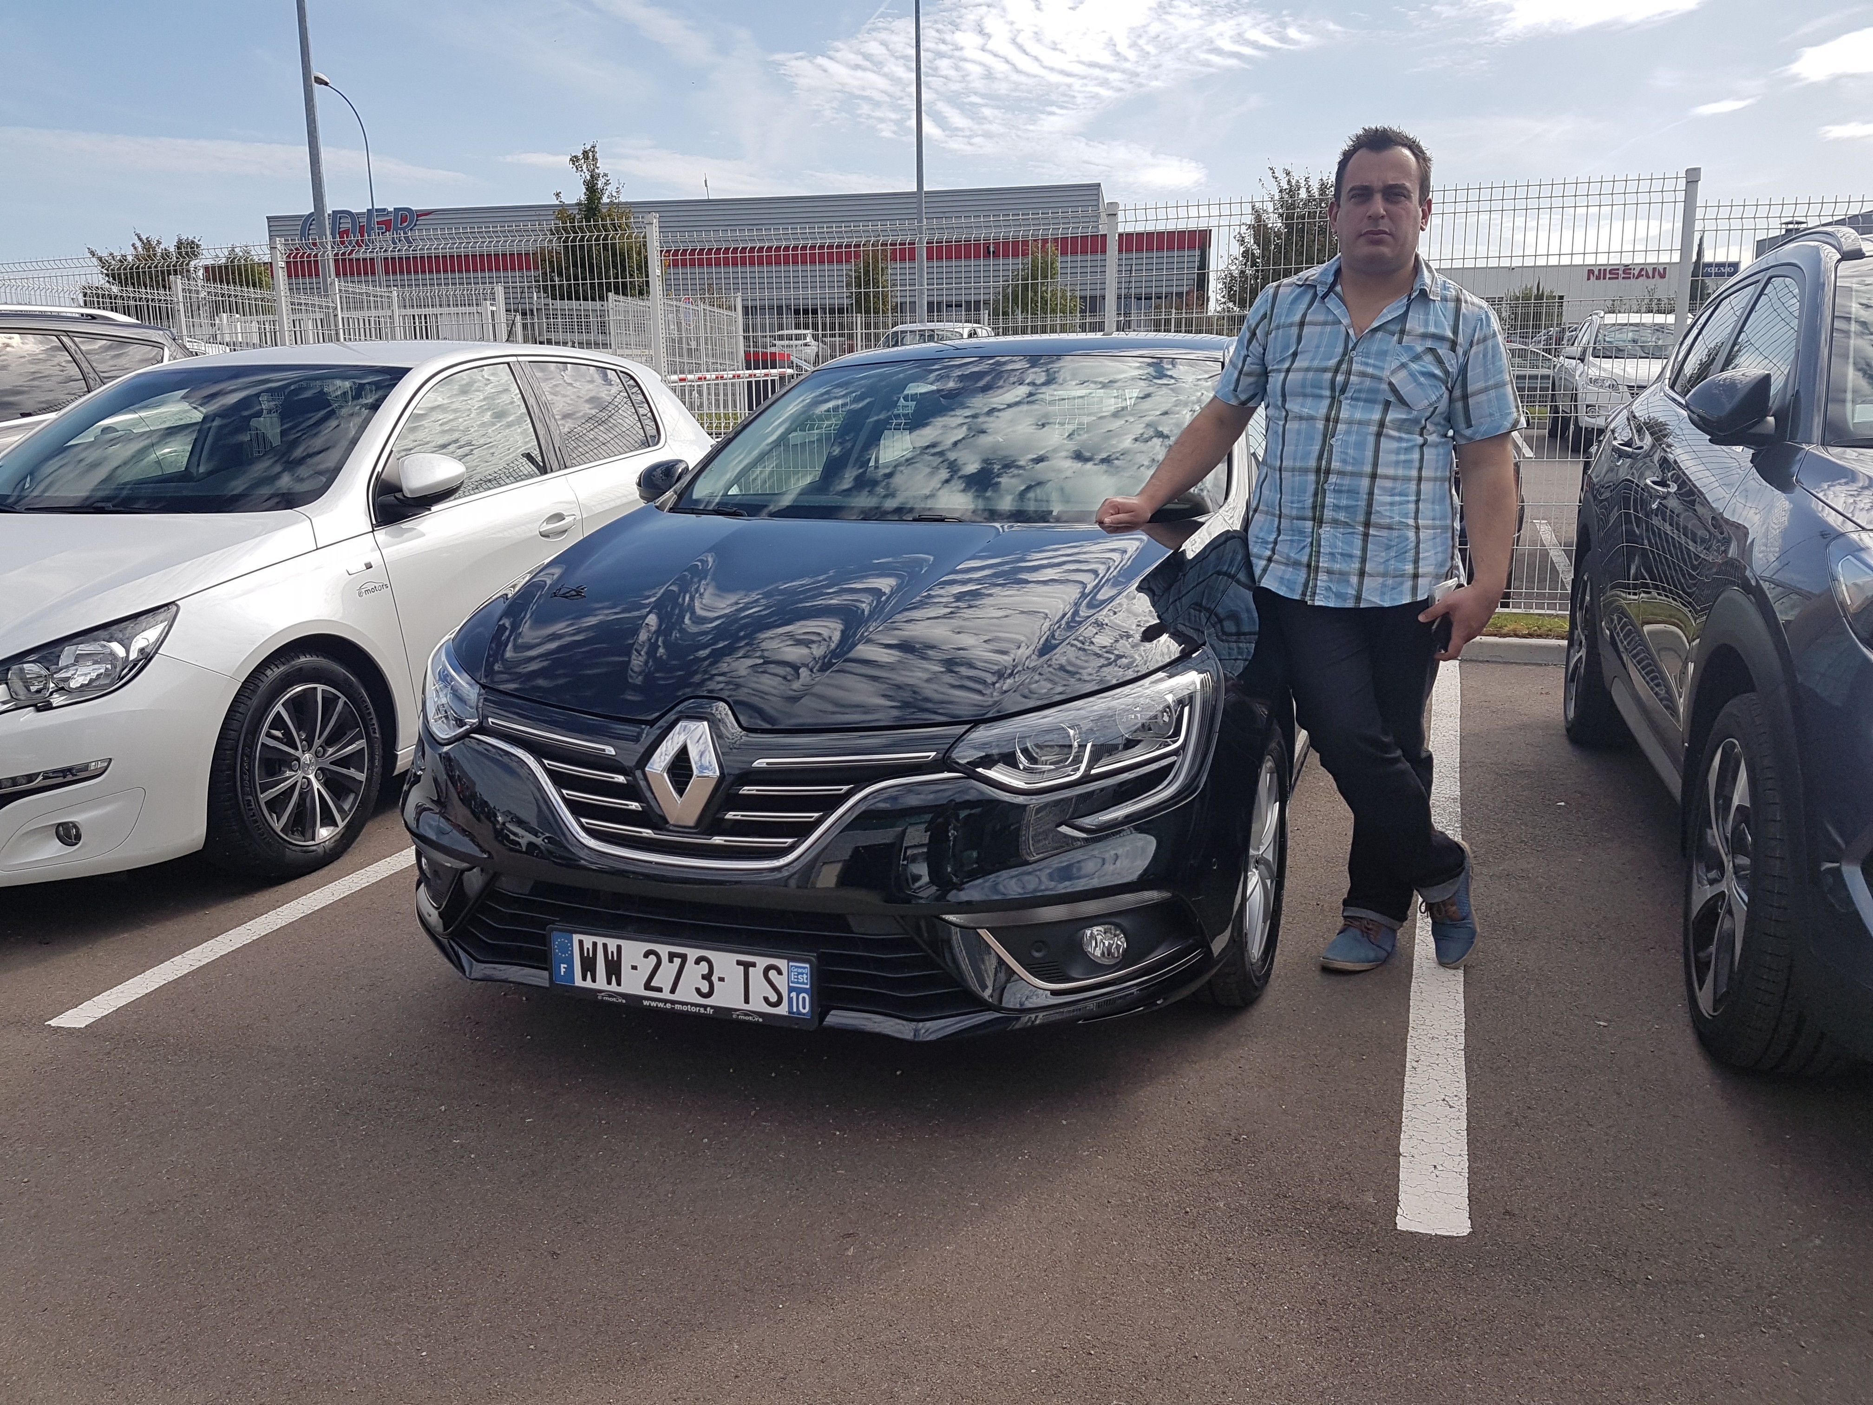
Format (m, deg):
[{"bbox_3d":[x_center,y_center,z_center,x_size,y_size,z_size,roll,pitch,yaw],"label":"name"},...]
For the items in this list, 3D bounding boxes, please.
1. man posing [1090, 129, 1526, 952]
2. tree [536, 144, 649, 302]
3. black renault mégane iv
[{"bbox_3d":[0.839,-0.323,3.227,0.860,1.820,0.460,4,14,19],"label":"man posing"},{"bbox_3d":[-5.419,-6.710,23.067,2.148,4.597,2.148,-4,13,-12],"label":"tree"},{"bbox_3d":[0.269,-0.386,4.403,1.860,1.447,4.360,4,14,19],"label":"black renault mégane iv"}]

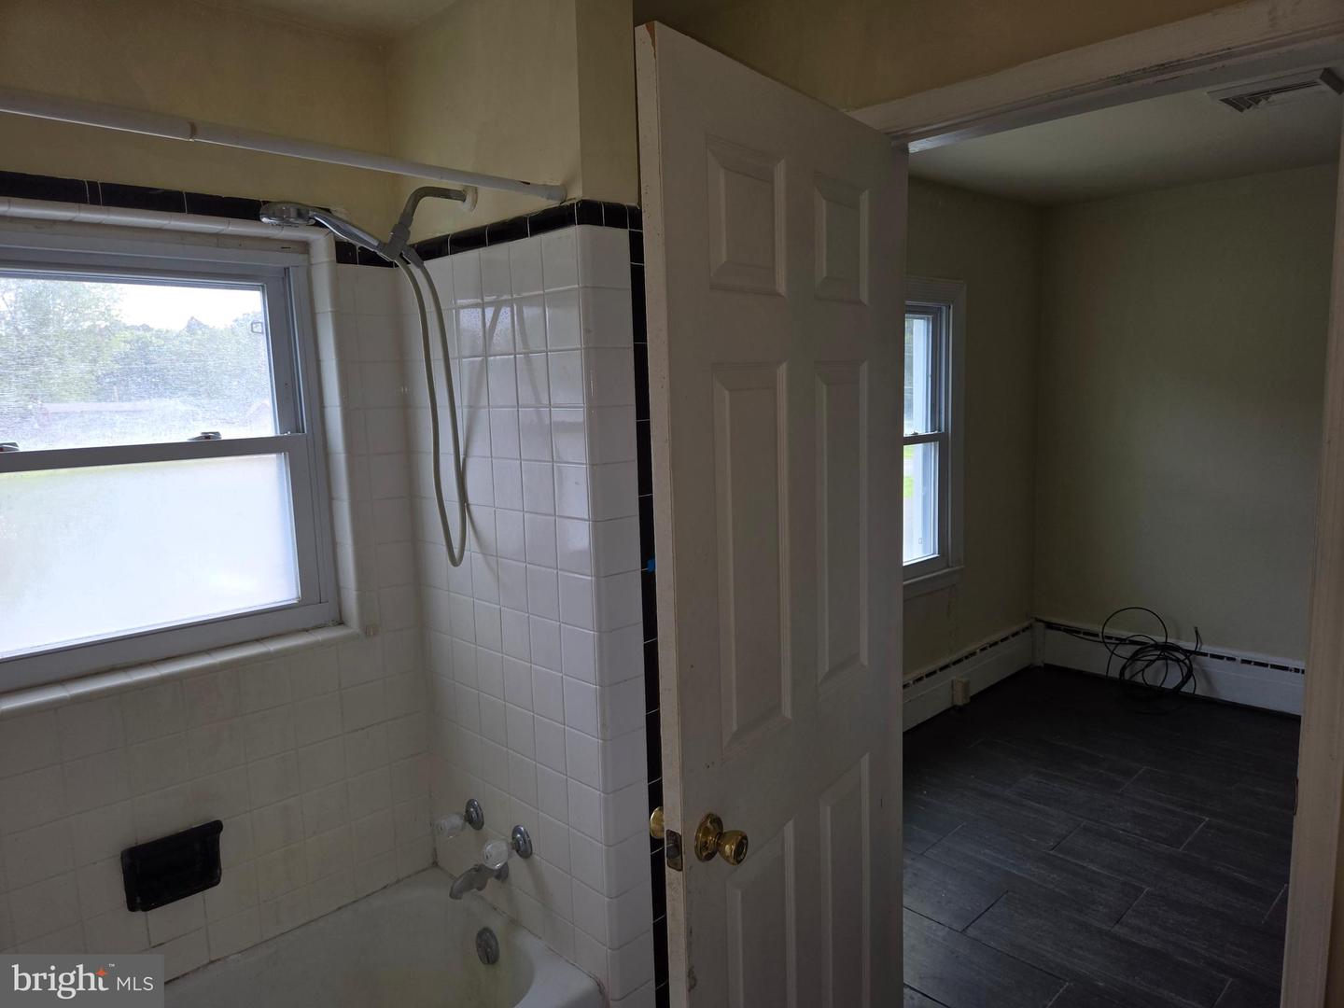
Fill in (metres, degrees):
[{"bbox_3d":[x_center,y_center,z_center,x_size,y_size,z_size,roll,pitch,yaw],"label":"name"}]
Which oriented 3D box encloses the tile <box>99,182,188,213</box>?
[{"bbox_3d":[-1.048,-0.605,1.772,0.148,0.048,0.010,-9,10,-43],"label":"tile"}]

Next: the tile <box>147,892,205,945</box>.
[{"bbox_3d":[-1.058,0.868,1.907,0.108,0.105,0.009,-9,10,-43],"label":"tile"}]

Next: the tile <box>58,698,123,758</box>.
[{"bbox_3d":[-1.125,0.434,1.732,0.107,0.107,0.009,-9,10,-43],"label":"tile"}]

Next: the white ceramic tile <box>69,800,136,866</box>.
[{"bbox_3d":[-1.119,0.649,1.760,0.107,0.107,0.009,-9,10,-43],"label":"white ceramic tile"}]

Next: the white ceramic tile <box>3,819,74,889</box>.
[{"bbox_3d":[-1.200,0.660,1.688,0.108,0.108,0.009,-9,10,-44],"label":"white ceramic tile"}]

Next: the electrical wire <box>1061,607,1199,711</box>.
[{"bbox_3d":[2.244,0.743,4.410,0.328,0.390,0.577,-9,10,-43],"label":"electrical wire"}]

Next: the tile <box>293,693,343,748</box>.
[{"bbox_3d":[-0.835,0.507,2.106,0.109,0.109,0.009,-9,10,-43],"label":"tile"}]

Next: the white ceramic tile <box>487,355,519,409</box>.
[{"bbox_3d":[-0.356,-0.260,1.890,0.009,0.109,0.109,-9,10,-43],"label":"white ceramic tile"}]

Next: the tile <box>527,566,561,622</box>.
[{"bbox_3d":[-0.264,0.185,1.860,0.010,0.108,0.108,-9,10,-43],"label":"tile"}]

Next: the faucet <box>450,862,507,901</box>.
[{"bbox_3d":[-0.445,0.860,2.054,0.135,0.058,0.052,-9,10,-43],"label":"faucet"}]

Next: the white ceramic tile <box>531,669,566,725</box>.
[{"bbox_3d":[-0.255,0.398,1.862,0.009,0.107,0.107,-9,10,-43],"label":"white ceramic tile"}]

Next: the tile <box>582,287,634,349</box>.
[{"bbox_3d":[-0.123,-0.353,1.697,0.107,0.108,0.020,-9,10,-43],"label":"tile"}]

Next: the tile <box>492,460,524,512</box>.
[{"bbox_3d":[-0.344,-0.041,1.886,0.009,0.108,0.108,-9,10,-43],"label":"tile"}]

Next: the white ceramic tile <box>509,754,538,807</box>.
[{"bbox_3d":[-0.328,0.614,1.994,0.010,0.108,0.108,-9,10,-43],"label":"white ceramic tile"}]

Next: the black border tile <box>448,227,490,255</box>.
[{"bbox_3d":[-0.429,-0.560,1.896,0.012,0.045,0.150,-9,10,-43],"label":"black border tile"}]

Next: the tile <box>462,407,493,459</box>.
[{"bbox_3d":[-0.427,-0.158,1.975,0.010,0.108,0.108,-9,10,-43],"label":"tile"}]

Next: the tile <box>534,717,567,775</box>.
[{"bbox_3d":[-0.252,0.505,1.875,0.009,0.108,0.108,-9,10,-43],"label":"tile"}]

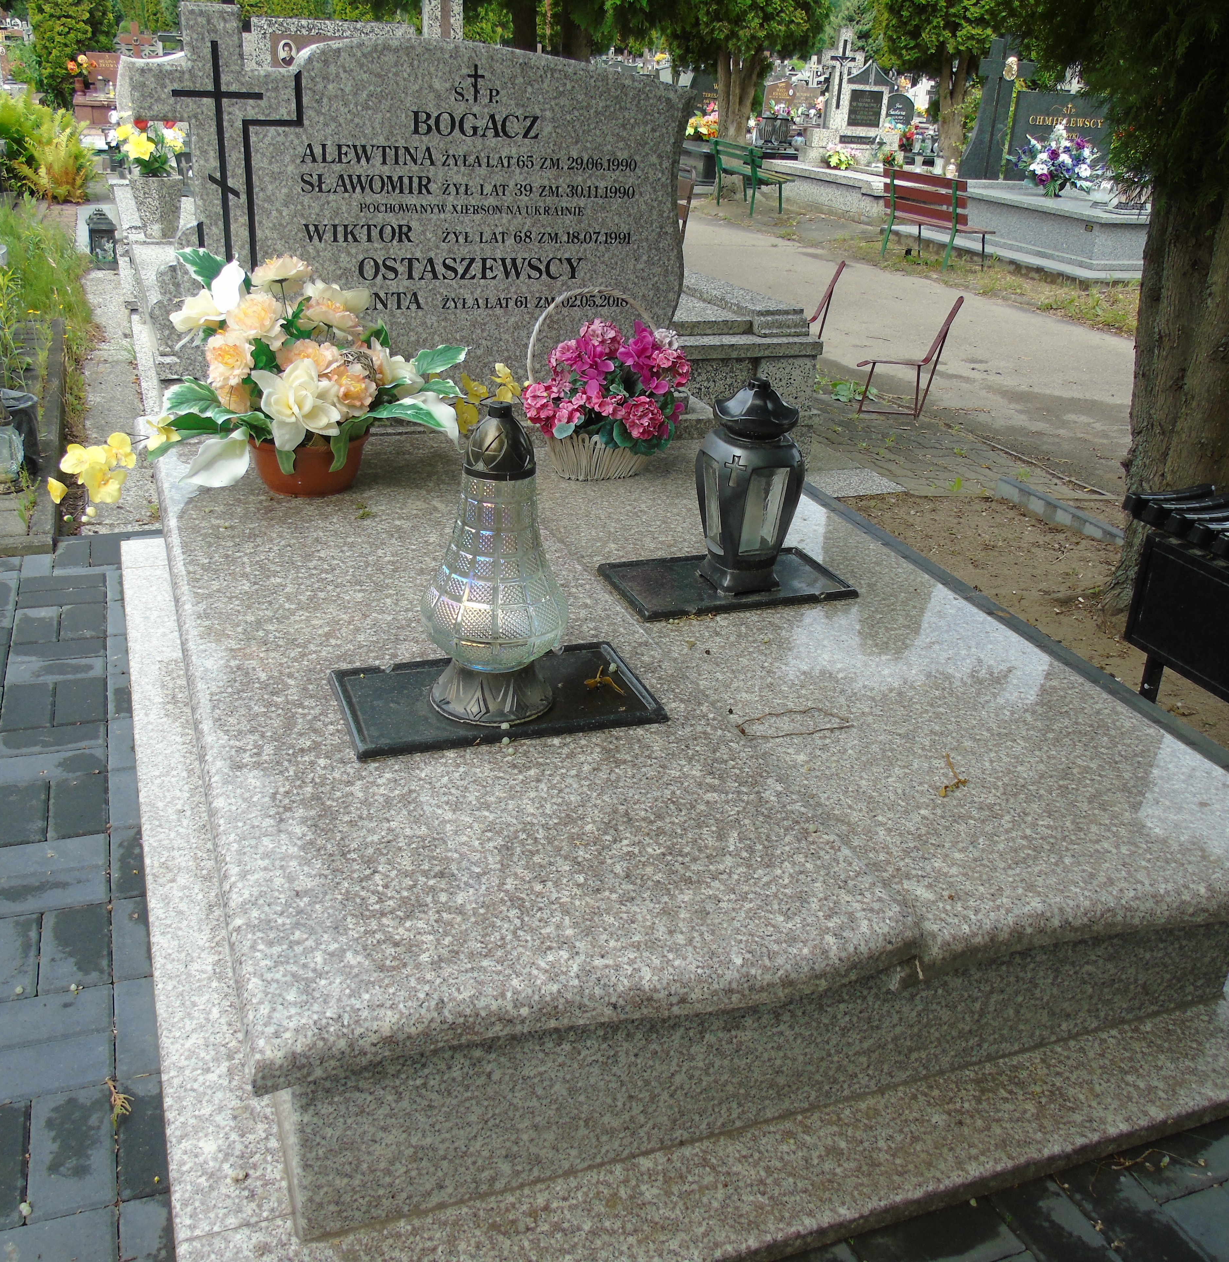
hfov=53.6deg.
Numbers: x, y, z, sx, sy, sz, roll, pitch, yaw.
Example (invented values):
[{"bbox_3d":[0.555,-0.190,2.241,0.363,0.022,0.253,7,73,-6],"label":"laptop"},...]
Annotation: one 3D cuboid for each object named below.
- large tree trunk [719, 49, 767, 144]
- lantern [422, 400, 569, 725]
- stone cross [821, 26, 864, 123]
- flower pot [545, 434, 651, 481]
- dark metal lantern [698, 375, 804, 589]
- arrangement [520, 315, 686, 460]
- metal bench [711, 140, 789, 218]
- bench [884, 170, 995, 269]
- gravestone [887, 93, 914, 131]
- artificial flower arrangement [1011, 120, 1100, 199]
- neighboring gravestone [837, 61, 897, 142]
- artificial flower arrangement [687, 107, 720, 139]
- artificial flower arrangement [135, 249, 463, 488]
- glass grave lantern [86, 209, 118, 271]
[{"bbox_3d":[1.448,-5.635,13.433,0.470,1.600,0.470,-6,25,-20],"label":"large tree trunk"},{"bbox_3d":[-0.181,-0.104,1.787,0.225,0.470,0.225,-6,27,-20],"label":"lantern"},{"bbox_3d":[2.579,-6.190,13.709,0.440,1.050,0.150,-6,25,-20],"label":"stone cross"},{"bbox_3d":[-0.053,-0.497,3.141,0.260,0.118,0.250,-6,25,-20],"label":"flower pot"},{"bbox_3d":[0.260,-0.283,2.354,0.210,0.398,0.210,-6,27,-20],"label":"dark metal lantern"},{"bbox_3d":[-0.031,-0.599,2.928,0.390,0.300,0.330,-6,27,-20],"label":"arrangement"},{"bbox_3d":[1.693,-5.507,14.775,0.550,0.780,1.300,-6,27,-20],"label":"metal bench"},{"bbox_3d":[2.689,-3.440,10.142,0.514,0.714,1.008,-6,25,-20],"label":"bench"},{"bbox_3d":[4.170,-7.439,17.739,0.420,0.750,0.080,-6,25,-20],"label":"gravestone"},{"bbox_3d":[4.006,-4.288,11.047,0.620,0.600,0.500,-6,25,-20],"label":"artificial flower arrangement"},{"bbox_3d":[3.365,-7.054,16.200,0.750,1.080,0.250,-6,27,-20],"label":"neighboring gravestone"},{"bbox_3d":[1.324,-7.516,18.000,0.520,0.480,0.450,-6,27,-20],"label":"artificial flower arrangement"},{"bbox_3d":[-0.715,-0.588,2.762,0.670,0.510,0.450,-6,25,-20],"label":"artificial flower arrangement"},{"bbox_3d":[-2.844,-2.170,6.721,0.170,0.310,0.170,-11,29,-27],"label":"glass grave lantern"}]

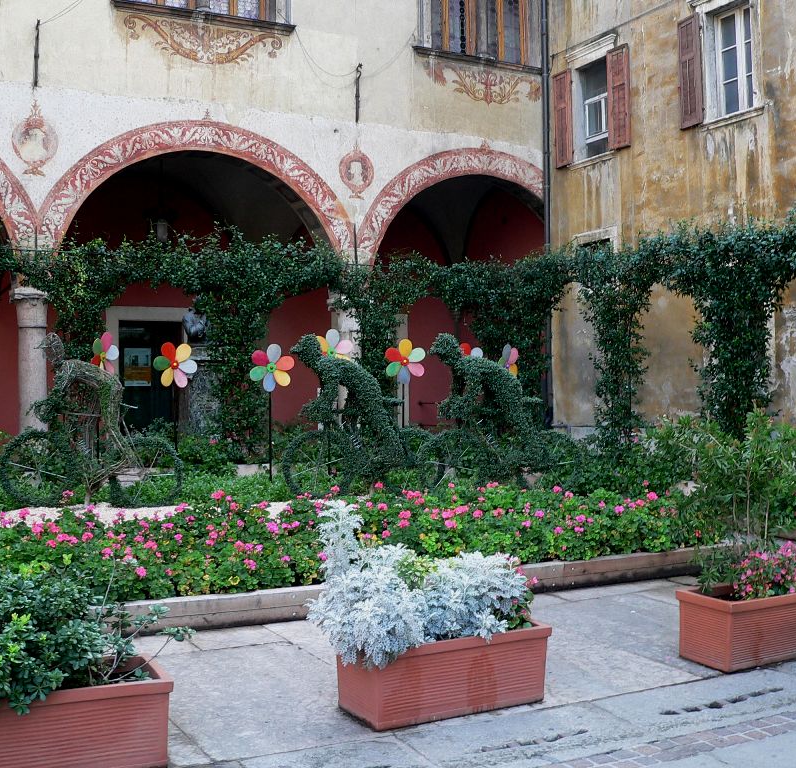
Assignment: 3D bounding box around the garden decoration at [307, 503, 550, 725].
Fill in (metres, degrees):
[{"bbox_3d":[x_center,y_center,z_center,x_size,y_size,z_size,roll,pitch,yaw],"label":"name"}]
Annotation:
[{"bbox_3d":[0.190,1.121,5.380,1.080,1.020,0.540,0,0,-28],"label":"garden decoration"}]

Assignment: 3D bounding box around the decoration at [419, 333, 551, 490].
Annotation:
[{"bbox_3d":[1.064,0.297,11.500,1.800,1.700,0.550,0,0,-16],"label":"decoration"}]

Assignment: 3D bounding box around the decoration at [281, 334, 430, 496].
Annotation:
[{"bbox_3d":[-0.360,0.328,11.100,1.800,1.690,0.550,0,0,-16],"label":"decoration"}]

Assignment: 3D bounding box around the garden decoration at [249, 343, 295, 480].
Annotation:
[{"bbox_3d":[-1.391,0.338,11.800,0.500,1.620,0.160,0,0,-9],"label":"garden decoration"}]

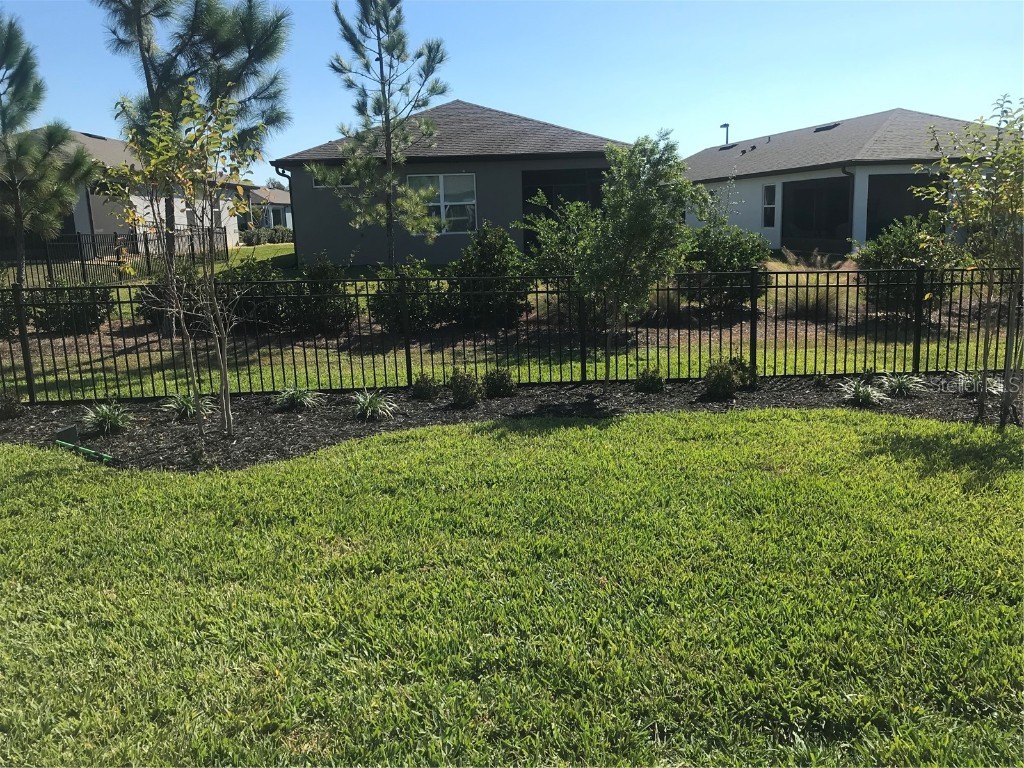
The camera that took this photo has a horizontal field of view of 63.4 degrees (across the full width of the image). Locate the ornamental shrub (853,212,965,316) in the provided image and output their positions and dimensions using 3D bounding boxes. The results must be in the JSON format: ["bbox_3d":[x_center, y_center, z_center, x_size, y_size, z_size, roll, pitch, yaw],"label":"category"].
[{"bbox_3d":[6.182,-1.838,12.857,1.726,1.584,1.600,-3,10,-6],"label":"ornamental shrub"}]

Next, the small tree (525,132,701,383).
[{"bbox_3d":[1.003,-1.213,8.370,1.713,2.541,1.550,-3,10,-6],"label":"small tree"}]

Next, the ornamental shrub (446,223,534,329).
[{"bbox_3d":[-0.373,-1.641,12.656,1.329,1.594,1.300,-3,10,-6],"label":"ornamental shrub"}]

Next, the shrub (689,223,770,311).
[{"bbox_3d":[3.558,-1.910,13.569,1.323,1.446,1.350,-3,10,-6],"label":"shrub"}]

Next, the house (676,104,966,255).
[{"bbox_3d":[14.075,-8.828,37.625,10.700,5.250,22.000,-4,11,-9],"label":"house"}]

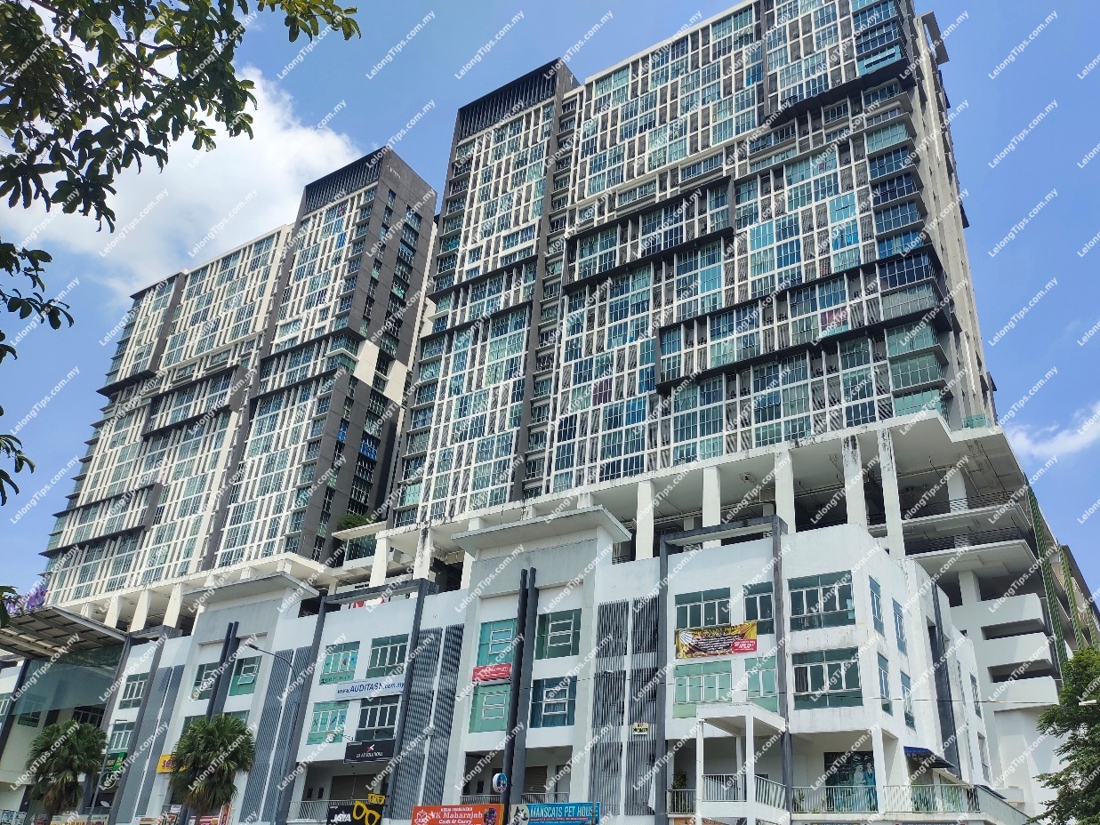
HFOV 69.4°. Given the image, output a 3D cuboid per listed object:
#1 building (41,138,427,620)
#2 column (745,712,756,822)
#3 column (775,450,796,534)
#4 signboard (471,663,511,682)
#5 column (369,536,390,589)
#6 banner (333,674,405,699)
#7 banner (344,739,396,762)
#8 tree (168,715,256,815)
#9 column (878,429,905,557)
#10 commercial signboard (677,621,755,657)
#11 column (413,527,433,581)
[{"bbox_3d":[-45.456,2.744,122.027,62.000,67.000,18.000,-16,-35,32],"label":"building"},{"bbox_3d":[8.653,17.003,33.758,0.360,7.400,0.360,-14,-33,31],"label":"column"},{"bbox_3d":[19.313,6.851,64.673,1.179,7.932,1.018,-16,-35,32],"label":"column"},{"bbox_3d":[-3.598,16.035,48.996,2.700,0.820,0.050,-14,-33,31],"label":"signboard"},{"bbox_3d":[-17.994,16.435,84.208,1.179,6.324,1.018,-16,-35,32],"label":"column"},{"bbox_3d":[-11.858,18.010,52.020,6.163,1.286,0.129,-16,-35,32],"label":"banner"},{"bbox_3d":[-11.469,21.236,49.948,4.180,1.201,0.161,-16,-35,32],"label":"banner"},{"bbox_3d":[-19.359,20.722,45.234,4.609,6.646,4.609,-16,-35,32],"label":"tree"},{"bbox_3d":[26.046,6.275,60.544,1.018,10.933,1.018,-16,-35,32],"label":"column"},{"bbox_3d":[8.691,11.998,41.838,4.400,1.480,0.050,-14,-33,31],"label":"commercial signboard"},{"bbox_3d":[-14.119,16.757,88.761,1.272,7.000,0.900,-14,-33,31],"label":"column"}]

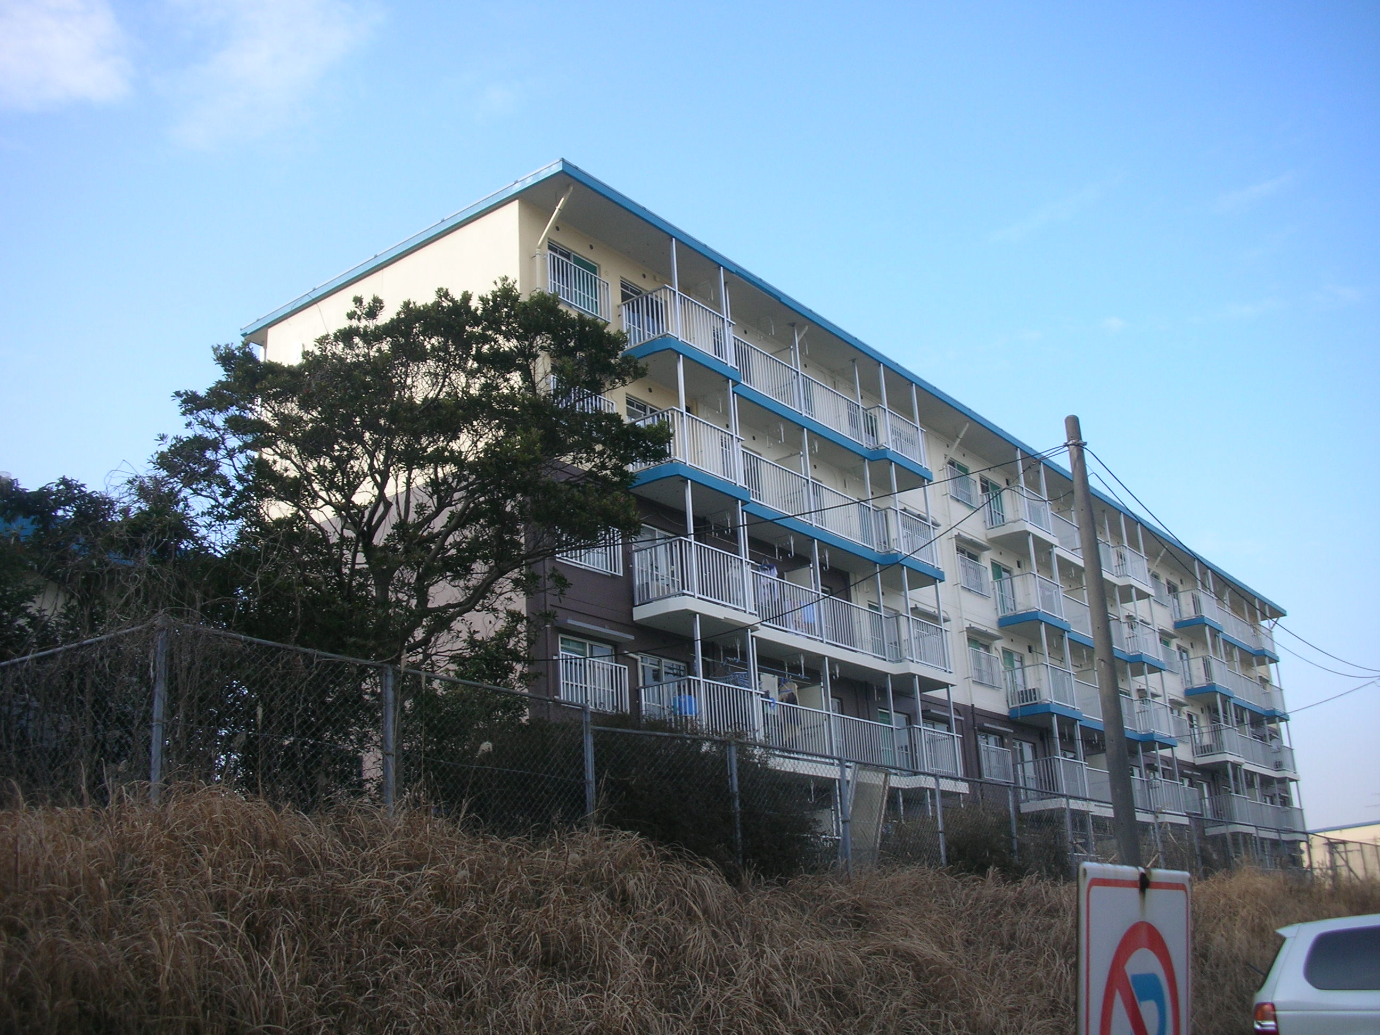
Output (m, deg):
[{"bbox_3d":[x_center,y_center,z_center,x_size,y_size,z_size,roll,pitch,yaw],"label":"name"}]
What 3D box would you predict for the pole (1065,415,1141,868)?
[{"bbox_3d":[4.281,1.902,14.234,0.230,6.300,0.230,-7,-18,16],"label":"pole"}]

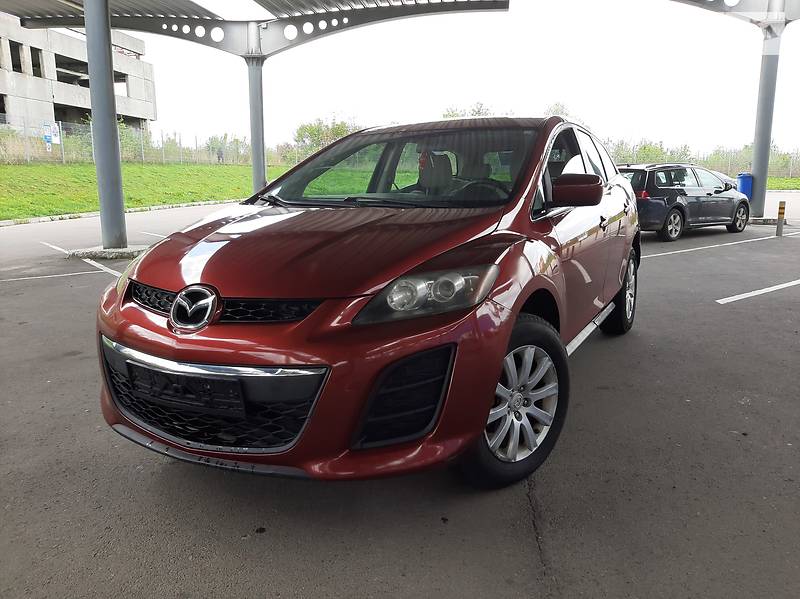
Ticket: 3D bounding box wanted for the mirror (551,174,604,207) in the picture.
[{"bbox_3d":[0.824,-0.505,2.784,0.230,0.155,0.150,6,13,29],"label":"mirror"}]

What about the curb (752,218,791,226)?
[{"bbox_3d":[9.443,-2.165,16.311,1.500,0.140,1.200,3,12,15],"label":"curb"}]

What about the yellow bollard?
[{"bbox_3d":[8.006,-1.698,12.628,0.115,0.713,0.115,0,11,0],"label":"yellow bollard"}]

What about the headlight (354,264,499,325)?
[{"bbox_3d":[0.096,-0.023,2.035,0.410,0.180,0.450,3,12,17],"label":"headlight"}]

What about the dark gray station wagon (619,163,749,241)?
[{"bbox_3d":[5.885,-2.150,13.000,4.560,1.490,1.800,-9,14,-35],"label":"dark gray station wagon"}]

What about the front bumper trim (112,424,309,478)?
[{"bbox_3d":[-0.703,0.528,2.093,0.950,0.080,0.120,6,13,29],"label":"front bumper trim"}]

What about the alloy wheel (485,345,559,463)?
[{"bbox_3d":[0.456,0.414,2.489,0.480,0.480,0.180,-10,15,-40],"label":"alloy wheel"}]

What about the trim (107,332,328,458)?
[{"bbox_3d":[-0.710,0.339,2.046,1.070,0.340,0.150,6,13,29],"label":"trim"}]

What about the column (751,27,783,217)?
[{"bbox_3d":[9.539,-4.540,15.638,0.420,4.800,0.420,2,11,13],"label":"column"}]

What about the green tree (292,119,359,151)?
[{"bbox_3d":[-5.715,-12.630,48.000,5.500,3.900,4.800,-1,11,0],"label":"green tree"}]

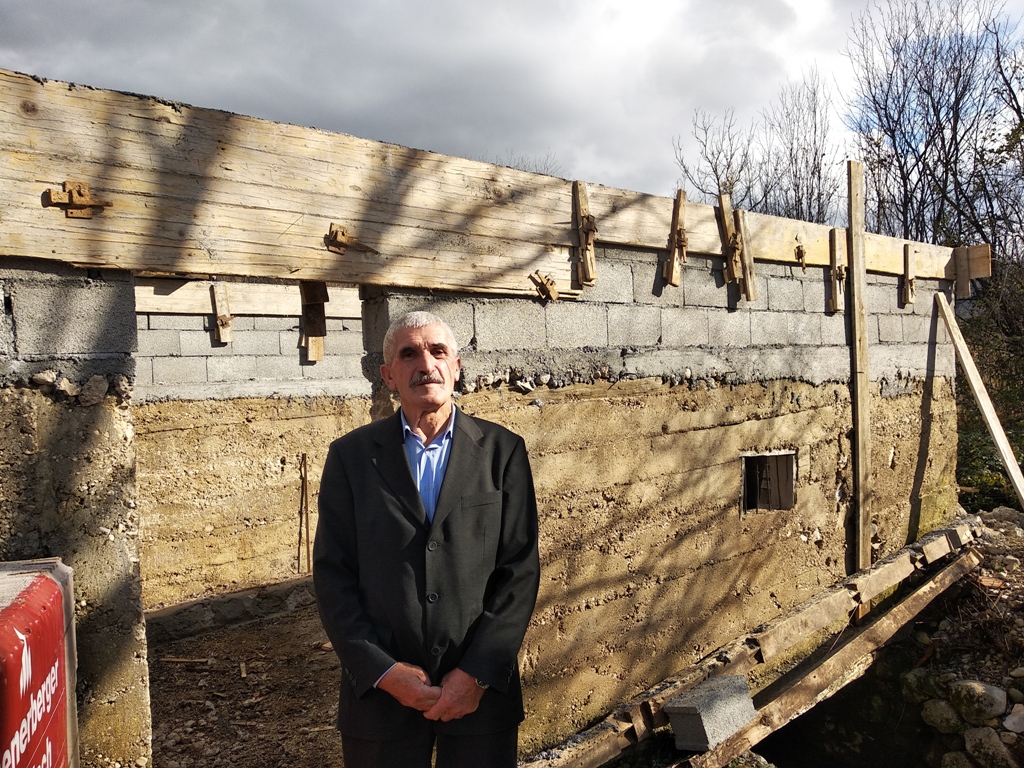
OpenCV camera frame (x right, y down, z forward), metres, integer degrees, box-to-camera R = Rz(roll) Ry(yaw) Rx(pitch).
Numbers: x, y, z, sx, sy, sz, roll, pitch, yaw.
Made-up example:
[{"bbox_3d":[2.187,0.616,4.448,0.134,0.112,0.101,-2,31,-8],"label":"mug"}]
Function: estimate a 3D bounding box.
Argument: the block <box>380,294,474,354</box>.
[{"bbox_3d":[-0.368,-0.234,3.067,0.390,0.190,0.195,-3,2,-40],"label":"block"}]

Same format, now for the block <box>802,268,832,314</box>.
[{"bbox_3d":[1.909,-0.562,5.016,0.400,0.200,0.200,-3,2,-40],"label":"block"}]

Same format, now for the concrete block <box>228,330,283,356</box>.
[{"bbox_3d":[-2.158,-0.336,6.382,0.397,0.192,0.200,-3,2,-41],"label":"concrete block"}]

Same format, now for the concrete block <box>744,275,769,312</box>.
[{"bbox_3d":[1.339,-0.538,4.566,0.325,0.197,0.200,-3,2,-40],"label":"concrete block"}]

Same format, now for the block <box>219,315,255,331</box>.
[{"bbox_3d":[-2.298,-0.523,6.163,0.400,0.200,0.200,-3,2,-41],"label":"block"}]

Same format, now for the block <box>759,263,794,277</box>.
[{"bbox_3d":[1.448,-0.728,4.608,0.390,0.190,0.195,-3,2,-40],"label":"block"}]

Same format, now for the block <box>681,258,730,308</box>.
[{"bbox_3d":[0.990,-0.516,4.246,0.400,0.200,0.200,-3,2,-40],"label":"block"}]

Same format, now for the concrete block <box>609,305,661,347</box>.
[{"bbox_3d":[0.547,-0.287,3.872,0.400,0.200,0.200,-3,2,-40],"label":"concrete block"}]

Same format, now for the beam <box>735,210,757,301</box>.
[{"bbox_3d":[1.307,-0.712,4.292,0.075,0.502,0.040,-12,6,-40],"label":"beam"}]

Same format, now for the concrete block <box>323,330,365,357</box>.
[{"bbox_3d":[-1.547,-0.367,6.904,0.397,0.192,0.200,-3,2,-41],"label":"concrete block"}]

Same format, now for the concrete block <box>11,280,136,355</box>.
[{"bbox_3d":[-1.302,-0.185,2.275,0.315,0.195,0.195,-3,2,-40],"label":"concrete block"}]

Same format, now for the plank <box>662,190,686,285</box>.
[{"bbox_3d":[0.840,-0.749,3.956,0.065,0.490,0.040,7,-5,-40],"label":"plank"}]

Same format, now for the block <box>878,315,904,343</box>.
[{"bbox_3d":[2.670,-0.391,5.617,0.397,0.197,0.197,-3,0,-40],"label":"block"}]

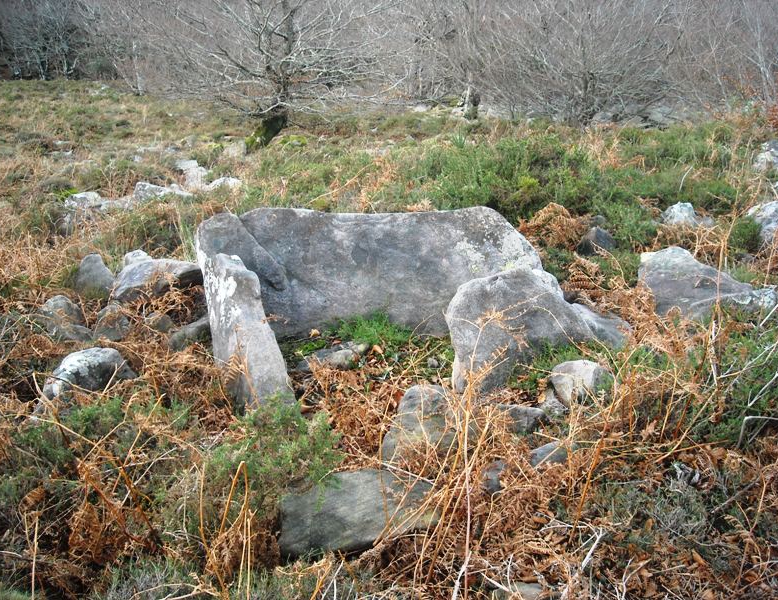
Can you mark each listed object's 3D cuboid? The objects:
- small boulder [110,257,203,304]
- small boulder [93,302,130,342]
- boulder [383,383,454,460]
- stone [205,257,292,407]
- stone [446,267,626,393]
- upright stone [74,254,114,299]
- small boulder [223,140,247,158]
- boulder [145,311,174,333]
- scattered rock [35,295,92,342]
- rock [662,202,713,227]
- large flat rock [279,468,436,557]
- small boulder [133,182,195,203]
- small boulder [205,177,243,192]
[{"bbox_3d":[-1.464,-0.125,5.200,0.560,0.240,0.380,1,17,5],"label":"small boulder"},{"bbox_3d":[-1.628,0.132,4.750,0.173,0.220,0.156,0,15,0],"label":"small boulder"},{"bbox_3d":[0.114,0.519,3.420,0.291,0.285,0.262,0,15,0],"label":"boulder"},{"bbox_3d":[-0.690,0.142,4.000,0.384,0.728,0.422,0,15,0],"label":"stone"},{"bbox_3d":[0.788,0.124,4.350,1.000,0.560,0.420,-9,19,-27],"label":"stone"},{"bbox_3d":[-1.952,-0.156,5.350,0.218,0.279,0.174,0,15,0],"label":"upright stone"},{"bbox_3d":[-2.425,-2.383,12.800,0.370,0.260,0.320,0,17,0],"label":"small boulder"},{"bbox_3d":[-1.375,0.135,4.850,0.147,0.103,0.125,0,15,0],"label":"boulder"},{"bbox_3d":[-1.888,0.106,4.700,0.263,0.254,0.223,0,15,0],"label":"scattered rock"},{"bbox_3d":[2.801,-0.804,7.600,0.423,0.201,0.296,0,15,0],"label":"rock"},{"bbox_3d":[-0.121,0.754,2.950,0.530,0.220,0.340,-6,18,-19],"label":"large flat rock"},{"bbox_3d":[-2.504,-1.197,9.000,0.614,0.196,0.368,0,15,0],"label":"small boulder"},{"bbox_3d":[-1.921,-1.343,9.400,0.390,0.168,0.273,0,15,0],"label":"small boulder"}]

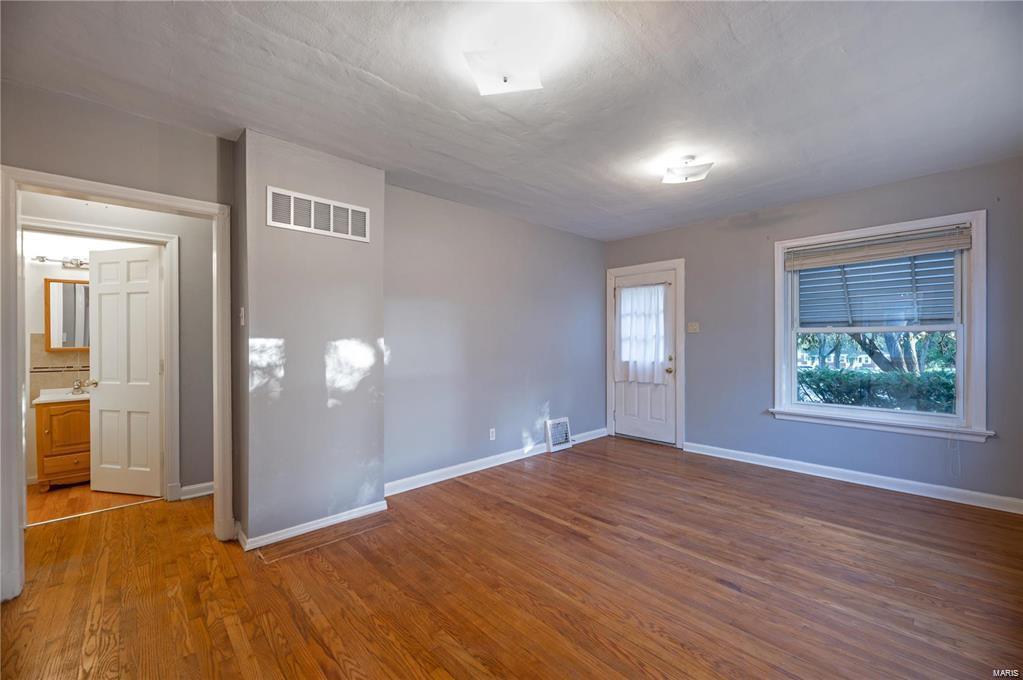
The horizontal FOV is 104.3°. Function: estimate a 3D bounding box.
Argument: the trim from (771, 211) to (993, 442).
[{"bbox_3d":[3.097,-0.097,3.477,1.442,1.740,0.113,0,0,45],"label":"trim"}]

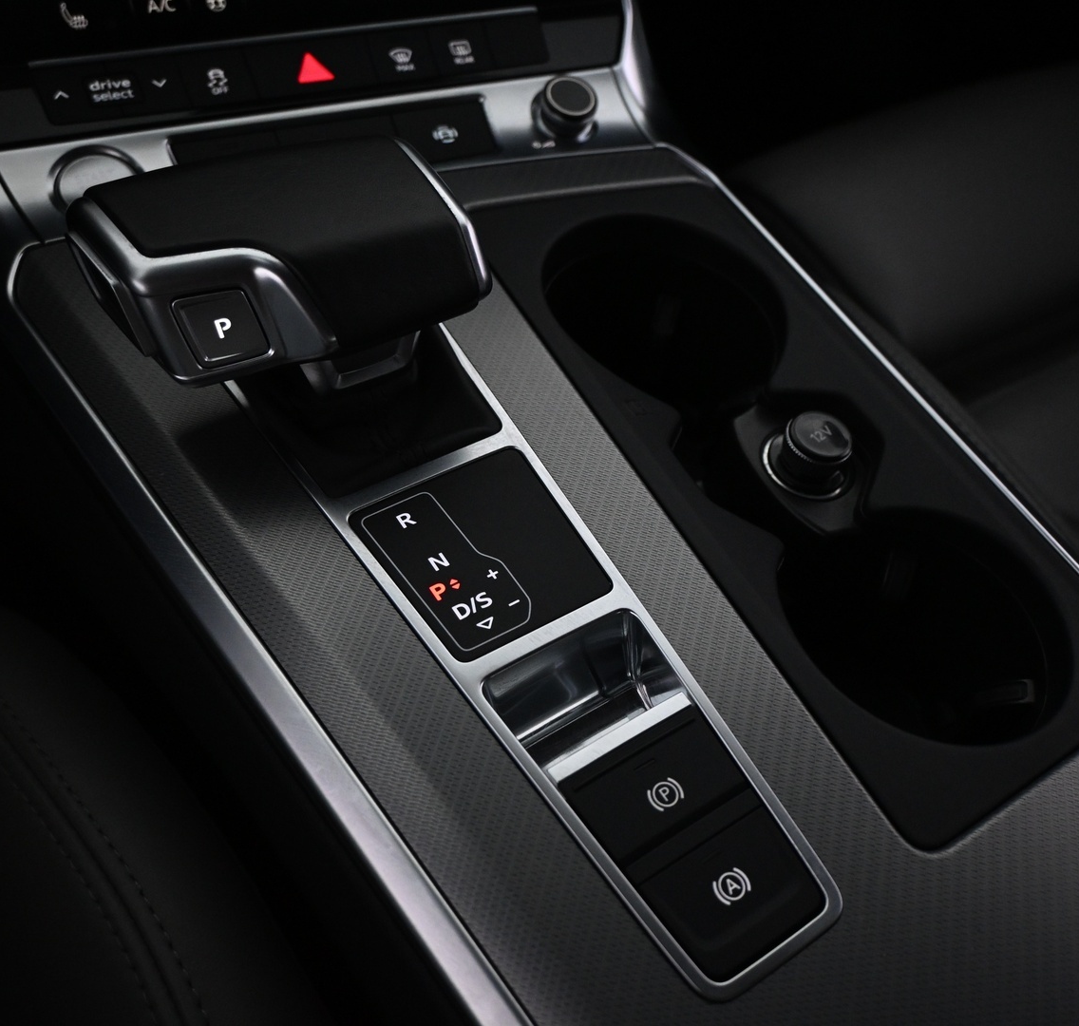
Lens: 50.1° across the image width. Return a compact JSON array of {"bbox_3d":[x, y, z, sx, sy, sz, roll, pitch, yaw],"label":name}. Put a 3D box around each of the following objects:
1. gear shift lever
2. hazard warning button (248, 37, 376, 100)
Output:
[{"bbox_3d":[-0.070,-0.067,0.336,0.098,0.046,0.068,-21,58,-22],"label":"gear shift lever"},{"bbox_3d":[-0.087,-0.168,0.441,0.048,0.019,0.012,-16,5,-22],"label":"hazard warning button"}]

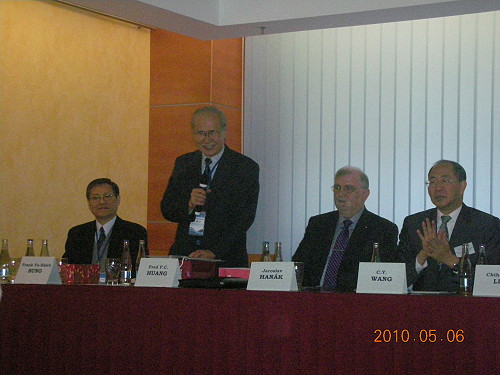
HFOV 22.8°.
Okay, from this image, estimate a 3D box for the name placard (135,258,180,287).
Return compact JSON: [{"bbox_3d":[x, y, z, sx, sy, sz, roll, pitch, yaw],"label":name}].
[{"bbox_3d":[-0.437,0.414,6.030,0.210,0.137,0.110,-1,-4,30],"label":"name placard"}]

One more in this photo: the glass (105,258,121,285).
[{"bbox_3d":[-0.686,0.419,6.196,0.073,0.128,0.073,1,-4,0],"label":"glass"}]

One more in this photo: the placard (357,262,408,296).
[{"bbox_3d":[0.593,0.405,5.572,0.210,0.136,0.120,0,-4,18],"label":"placard"}]

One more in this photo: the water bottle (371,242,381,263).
[{"bbox_3d":[0.576,0.368,5.690,0.058,0.226,0.058,1,-3,0],"label":"water bottle"}]

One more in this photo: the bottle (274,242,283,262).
[{"bbox_3d":[0.132,0.373,5.910,0.058,0.226,0.058,1,-3,0],"label":"bottle"}]

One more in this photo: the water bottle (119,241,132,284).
[{"bbox_3d":[-0.621,0.378,6.229,0.058,0.226,0.058,1,-3,0],"label":"water bottle"}]

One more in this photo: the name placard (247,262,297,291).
[{"bbox_3d":[0.105,0.410,5.764,0.210,0.132,0.135,0,-4,20],"label":"name placard"}]

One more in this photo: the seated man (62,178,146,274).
[{"bbox_3d":[-0.892,0.596,6.722,0.560,1.320,0.750,0,-4,20],"label":"seated man"}]

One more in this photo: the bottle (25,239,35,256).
[{"bbox_3d":[-1.139,0.377,6.413,0.056,0.220,0.056,-1,-4,32],"label":"bottle"}]

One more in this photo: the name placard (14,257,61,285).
[{"bbox_3d":[-1.088,0.424,6.383,0.210,0.136,0.120,-1,-4,29],"label":"name placard"}]

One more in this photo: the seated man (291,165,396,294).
[{"bbox_3d":[0.375,0.551,6.039,0.600,1.340,0.780,-1,-4,32],"label":"seated man"}]

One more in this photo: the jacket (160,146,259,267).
[{"bbox_3d":[-0.217,0.141,6.380,0.530,0.710,0.380,-1,-4,24],"label":"jacket"}]

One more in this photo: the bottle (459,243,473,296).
[{"bbox_3d":[0.923,0.352,5.327,0.058,0.226,0.058,1,-3,0],"label":"bottle"}]

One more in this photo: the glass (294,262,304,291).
[{"bbox_3d":[0.217,0.411,5.726,0.073,0.128,0.073,1,-4,0],"label":"glass"}]

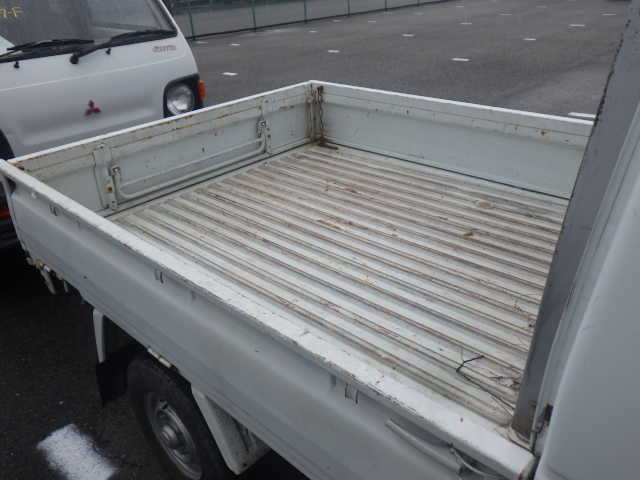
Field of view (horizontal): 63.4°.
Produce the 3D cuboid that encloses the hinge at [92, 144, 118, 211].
[{"bbox_3d":[-0.759,-0.217,1.848,0.026,0.245,0.066,22,37,37],"label":"hinge"}]

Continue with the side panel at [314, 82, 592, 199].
[{"bbox_3d":[0.564,-0.394,2.072,1.622,0.298,0.041,22,37,37],"label":"side panel"}]

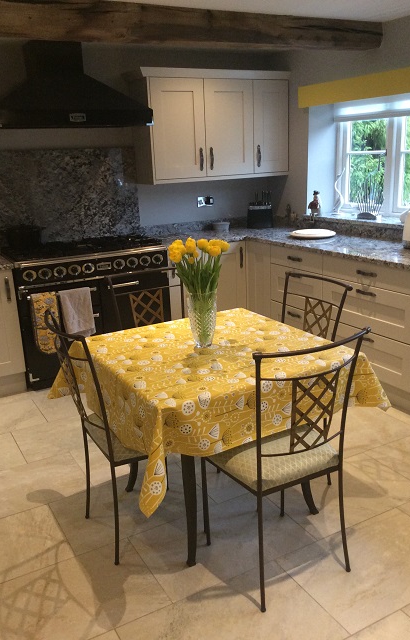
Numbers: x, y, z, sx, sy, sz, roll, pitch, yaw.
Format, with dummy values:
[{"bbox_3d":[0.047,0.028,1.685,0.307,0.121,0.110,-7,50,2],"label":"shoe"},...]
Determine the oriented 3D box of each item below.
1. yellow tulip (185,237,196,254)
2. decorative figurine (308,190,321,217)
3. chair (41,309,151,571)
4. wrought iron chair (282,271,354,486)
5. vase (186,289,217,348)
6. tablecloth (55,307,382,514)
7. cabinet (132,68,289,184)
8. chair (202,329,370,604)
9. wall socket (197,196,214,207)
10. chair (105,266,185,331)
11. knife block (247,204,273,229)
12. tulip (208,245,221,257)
[{"bbox_3d":[-0.056,-0.297,2.370,0.048,0.070,0.048,-2,16,1],"label":"yellow tulip"},{"bbox_3d":[0.871,-0.940,4.745,0.090,0.210,0.090,-16,21,-41],"label":"decorative figurine"},{"bbox_3d":[-0.320,0.426,2.388,0.528,0.958,0.453,-11,18,-27],"label":"chair"},{"bbox_3d":[0.341,0.301,2.732,0.535,0.958,0.453,-11,18,-27],"label":"wrought iron chair"},{"bbox_3d":[-0.014,-0.005,2.445,0.120,0.232,0.120,-2,16,1],"label":"vase"},{"bbox_3d":[0.018,0.274,2.526,1.150,0.337,1.070,-11,18,-27],"label":"tablecloth"},{"bbox_3d":[0.054,-1.545,4.746,1.295,0.815,0.400,-11,18,-27],"label":"cabinet"},{"bbox_3d":[0.269,0.477,2.135,0.460,0.950,0.535,-11,18,-27],"label":"chair"},{"bbox_3d":[0.009,-1.005,5.029,0.148,0.086,0.025,-11,18,-27],"label":"wall socket"},{"bbox_3d":[-0.190,0.253,2.979,0.453,0.958,0.526,-11,18,-27],"label":"chair"},{"bbox_3d":[0.465,-0.866,4.899,0.200,0.200,0.115,1,16,10],"label":"knife block"},{"bbox_3d":[0.039,-0.275,2.345,0.048,0.052,0.048,-2,16,1],"label":"tulip"}]

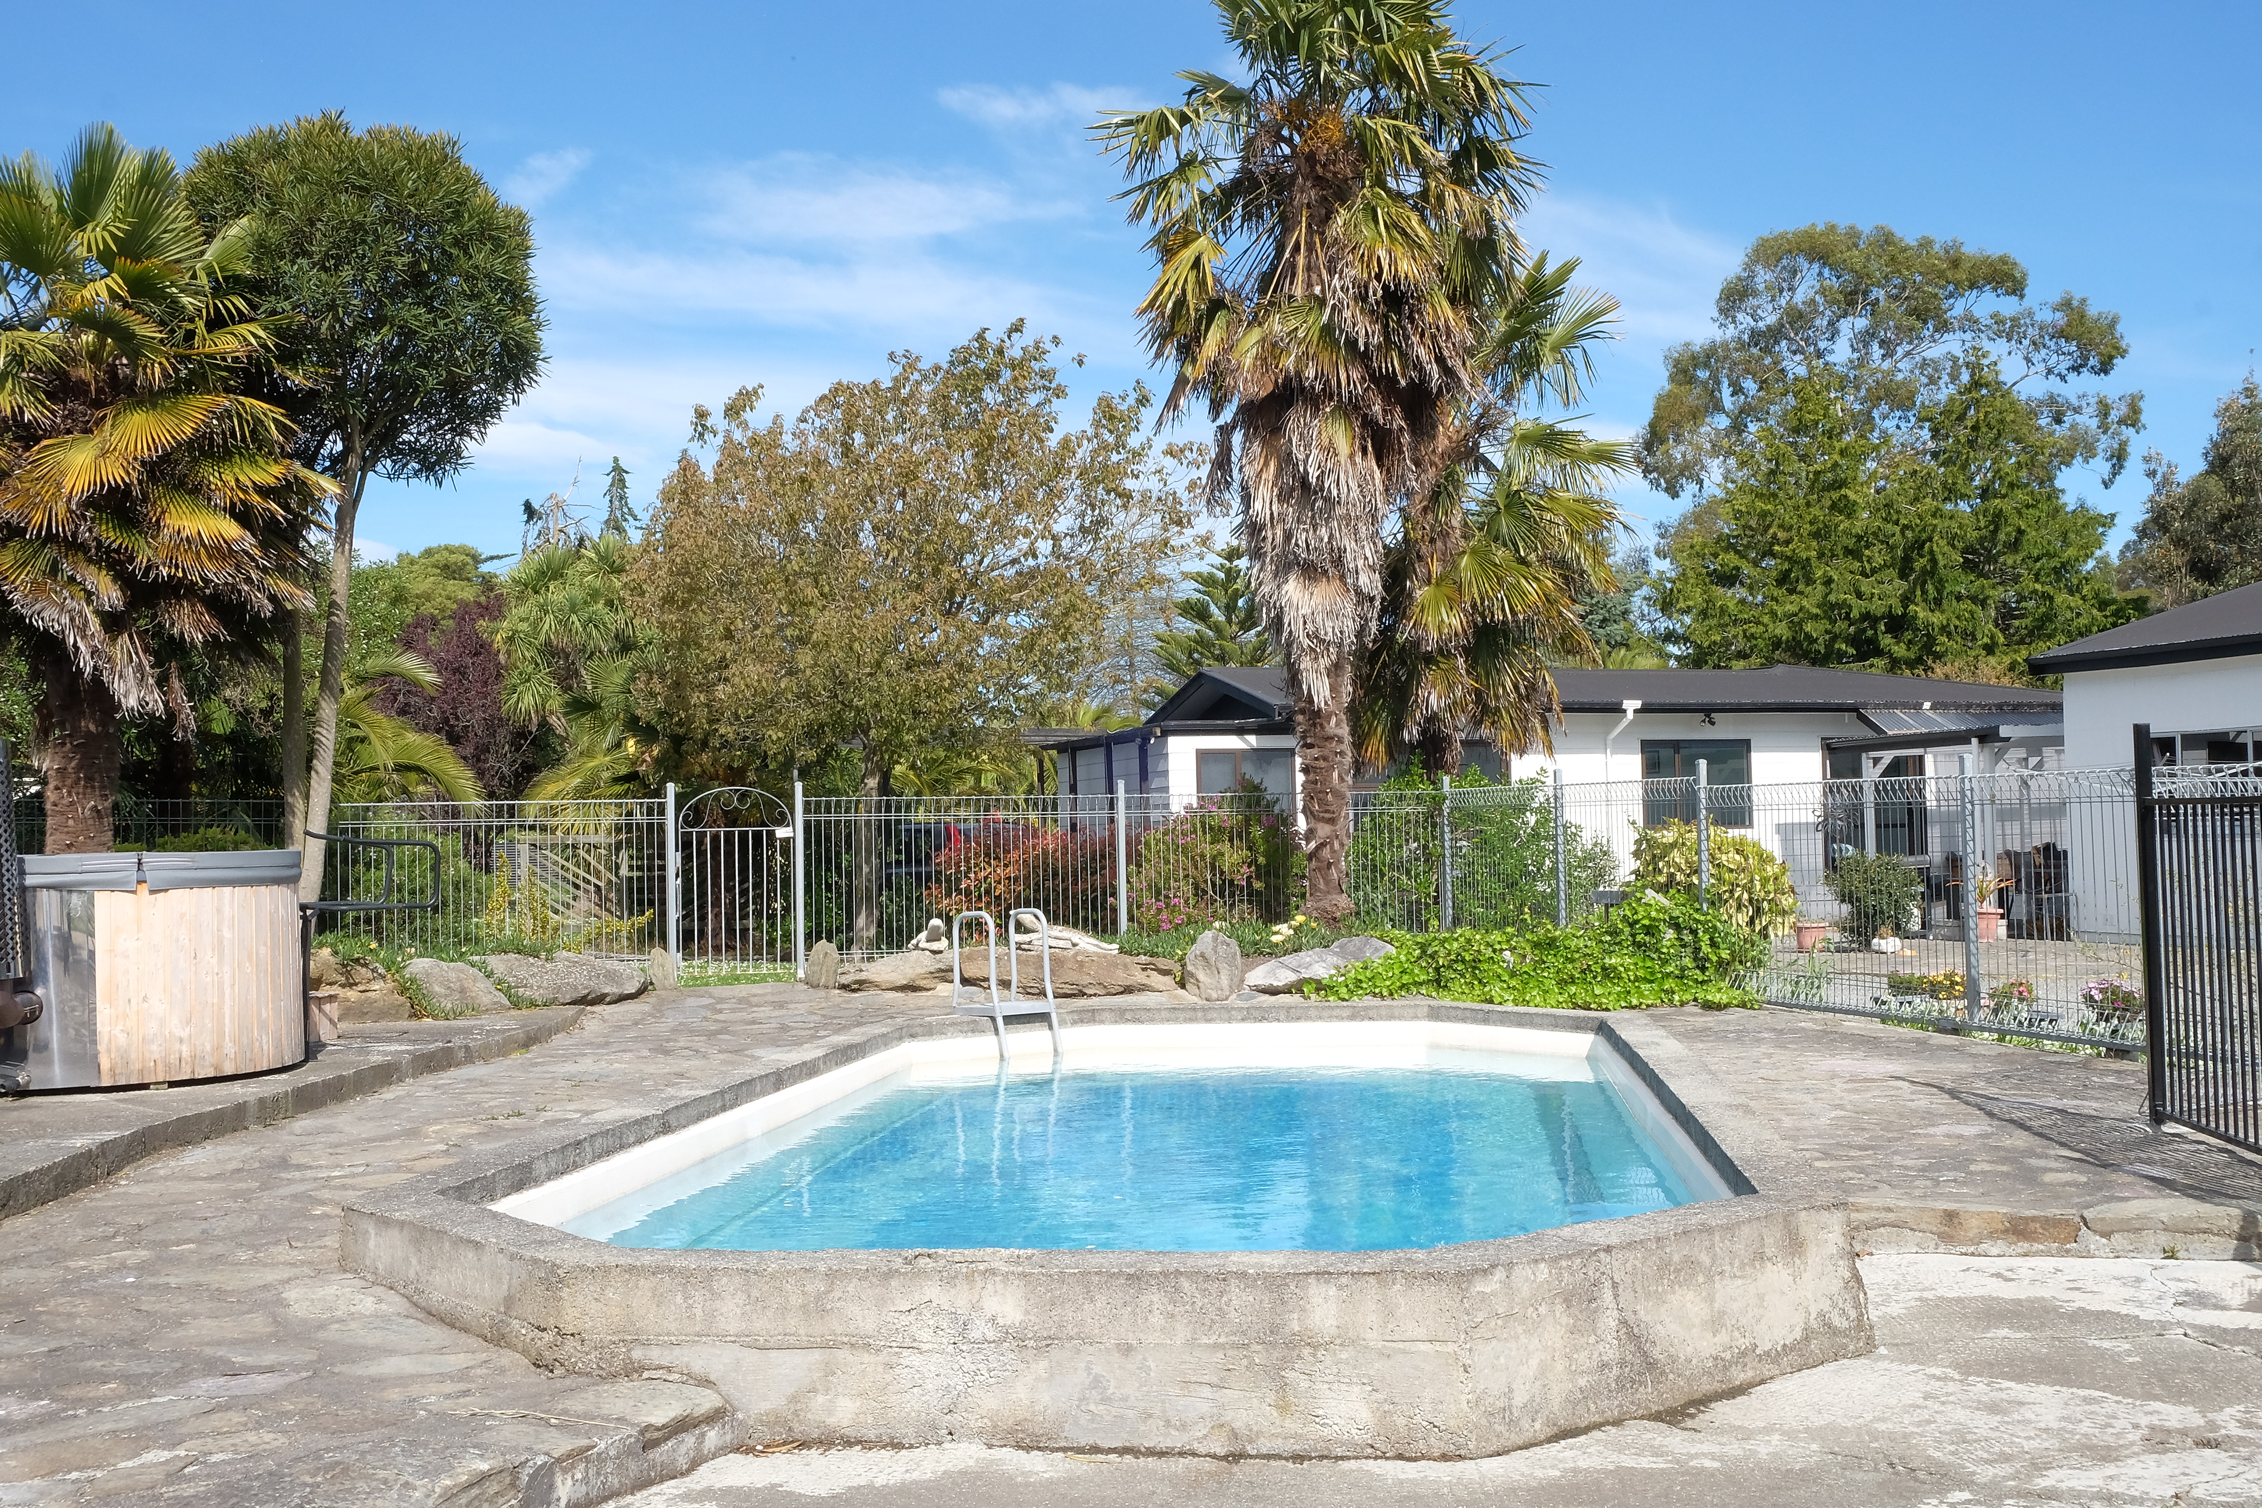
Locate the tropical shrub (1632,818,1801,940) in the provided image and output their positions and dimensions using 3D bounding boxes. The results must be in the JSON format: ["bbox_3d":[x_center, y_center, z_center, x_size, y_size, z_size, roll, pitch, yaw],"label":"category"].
[{"bbox_3d":[3.792,0.939,14.776,1.050,1.024,1.000,-1,-2,0],"label":"tropical shrub"}]

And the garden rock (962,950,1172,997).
[{"bbox_3d":[-0.411,1.394,14.412,1.350,0.287,0.600,-1,-2,0],"label":"garden rock"}]

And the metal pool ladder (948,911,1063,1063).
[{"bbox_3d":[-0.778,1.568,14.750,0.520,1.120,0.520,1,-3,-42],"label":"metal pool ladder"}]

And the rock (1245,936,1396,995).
[{"bbox_3d":[1.305,1.432,15.400,1.030,0.400,0.550,-1,-2,0],"label":"rock"}]

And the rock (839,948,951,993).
[{"bbox_3d":[-1.646,1.516,15.900,0.840,0.320,0.500,-1,-2,0],"label":"rock"}]

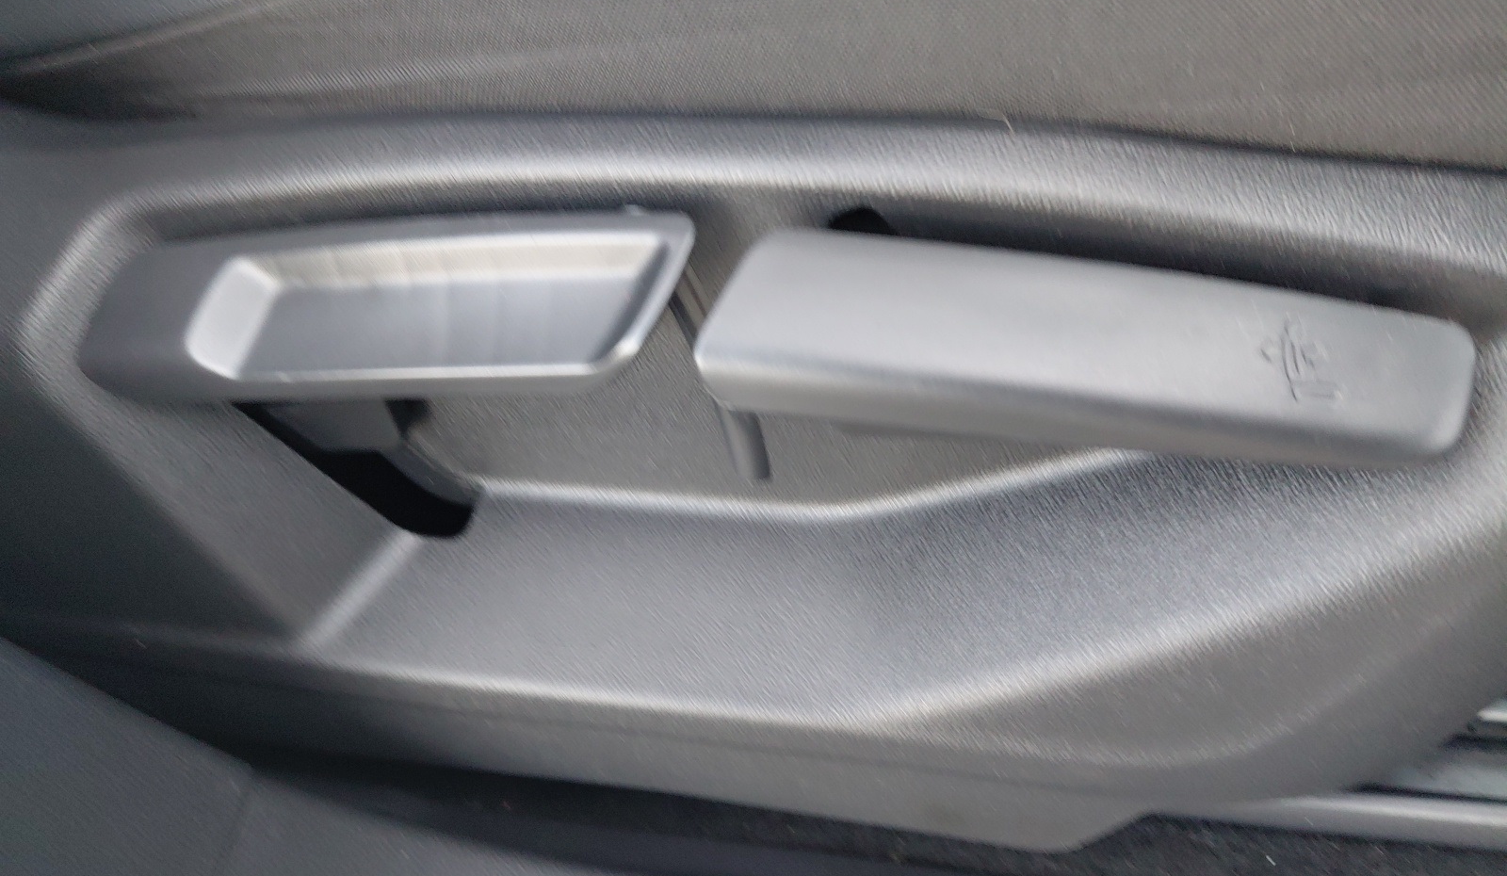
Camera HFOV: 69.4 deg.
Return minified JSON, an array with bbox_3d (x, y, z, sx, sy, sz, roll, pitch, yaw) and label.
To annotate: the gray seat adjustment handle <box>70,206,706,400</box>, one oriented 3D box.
[{"bbox_3d":[-0.086,-0.031,0.272,0.148,0.042,0.032,-2,2,-2],"label":"gray seat adjustment handle"}]

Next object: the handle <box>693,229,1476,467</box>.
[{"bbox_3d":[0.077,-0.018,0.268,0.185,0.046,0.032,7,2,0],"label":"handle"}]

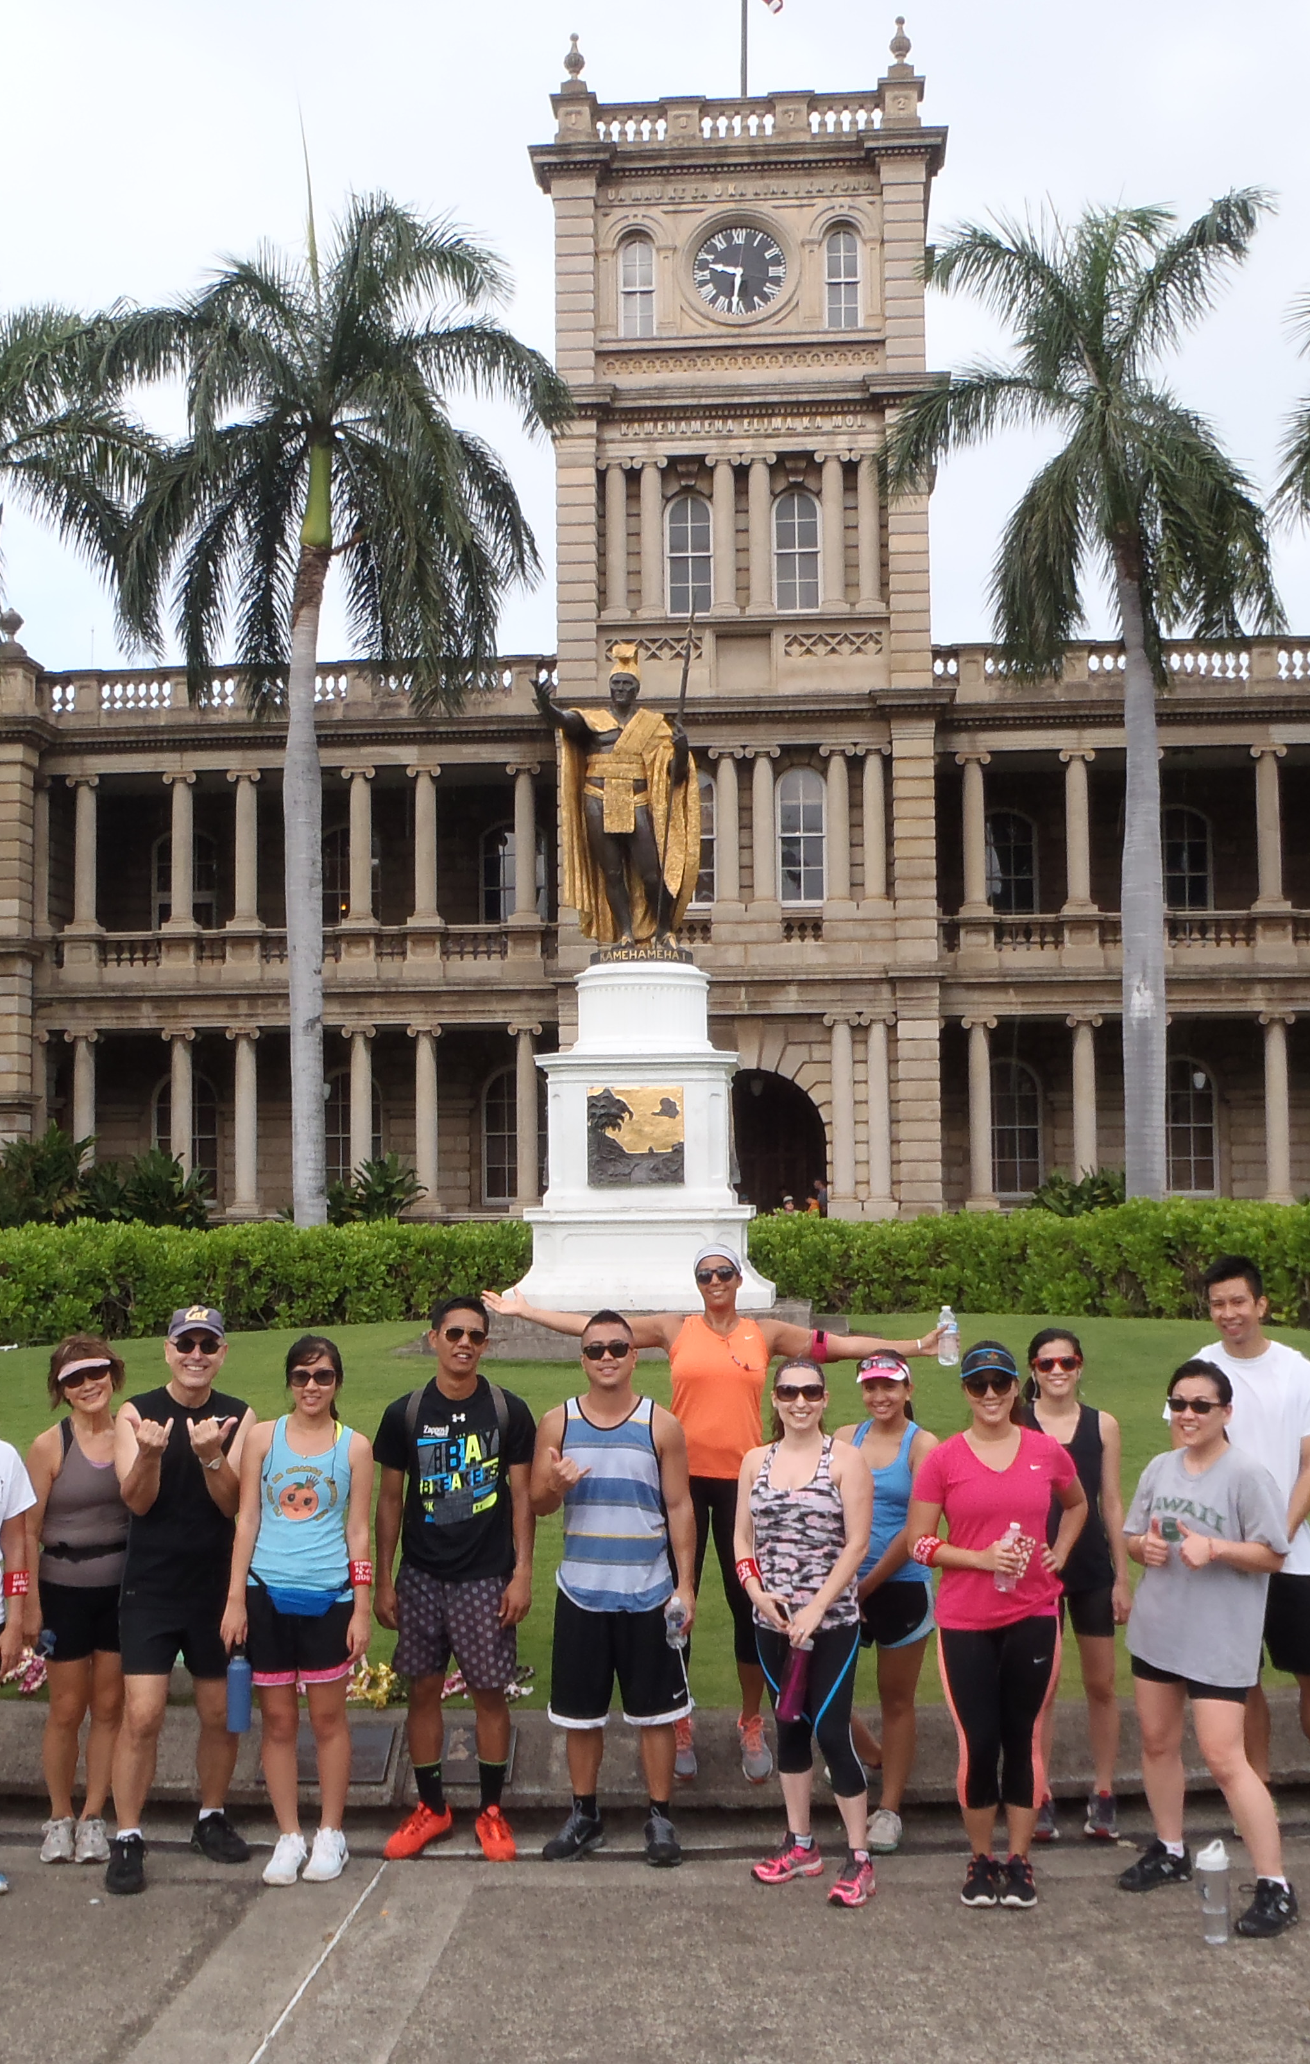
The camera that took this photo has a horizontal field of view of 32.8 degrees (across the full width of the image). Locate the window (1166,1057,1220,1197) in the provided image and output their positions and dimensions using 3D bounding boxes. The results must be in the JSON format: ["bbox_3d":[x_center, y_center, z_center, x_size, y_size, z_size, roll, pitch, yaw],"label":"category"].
[{"bbox_3d":[10.735,1.900,44.467,0.983,2.798,0.250,-1,-3,5],"label":"window"}]

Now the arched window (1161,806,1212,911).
[{"bbox_3d":[11.581,-3.523,49.296,1.522,3.018,0.250,-1,-4,5],"label":"arched window"}]

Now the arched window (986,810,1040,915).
[{"bbox_3d":[7.260,-3.213,46.406,1.400,2.890,0.250,-1,-4,5],"label":"arched window"}]

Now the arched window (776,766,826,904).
[{"bbox_3d":[2.700,-3.624,41.118,0.875,2.551,0.250,-1,-3,5],"label":"arched window"}]

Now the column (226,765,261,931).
[{"bbox_3d":[-8.095,-3.603,44.220,0.660,3.190,0.640,-1,-4,5],"label":"column"}]

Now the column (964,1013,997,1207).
[{"bbox_3d":[6.592,1.630,44.981,0.680,3.867,0.650,-1,-4,5],"label":"column"}]

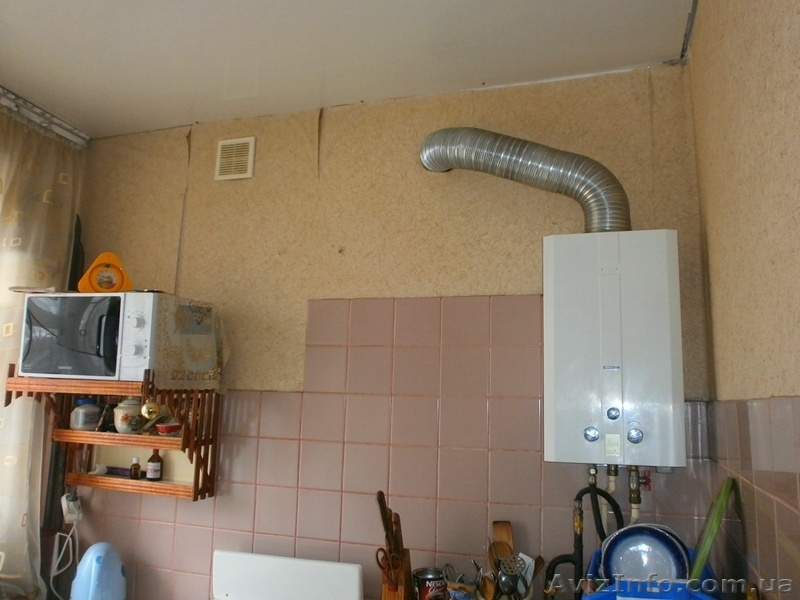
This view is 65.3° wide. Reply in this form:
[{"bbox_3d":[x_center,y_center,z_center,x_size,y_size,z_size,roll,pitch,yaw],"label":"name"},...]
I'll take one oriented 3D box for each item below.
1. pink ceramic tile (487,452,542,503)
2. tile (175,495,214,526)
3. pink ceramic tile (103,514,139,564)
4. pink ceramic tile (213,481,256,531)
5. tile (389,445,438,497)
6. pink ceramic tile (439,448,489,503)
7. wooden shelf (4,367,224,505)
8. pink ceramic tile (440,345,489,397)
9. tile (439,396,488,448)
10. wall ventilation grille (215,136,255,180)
[{"bbox_3d":[0.334,0.516,1.811,0.150,0.150,0.008,-1,-8,17],"label":"pink ceramic tile"},{"bbox_3d":[-0.687,0.684,2.101,0.150,0.150,0.008,-1,-8,17],"label":"tile"},{"bbox_3d":[-0.979,0.841,2.177,0.150,0.150,0.010,-1,-9,18],"label":"pink ceramic tile"},{"bbox_3d":[-0.541,0.682,2.060,0.150,0.150,0.010,-1,-9,18],"label":"pink ceramic tile"},{"bbox_3d":[0.044,0.521,1.899,0.150,0.150,0.010,-1,-9,17],"label":"tile"},{"bbox_3d":[0.189,0.518,1.855,0.150,0.150,0.010,-1,-9,17],"label":"pink ceramic tile"},{"bbox_3d":[-0.932,0.433,2.027,0.548,0.419,0.365,-1,-9,18],"label":"wooden shelf"},{"bbox_3d":[0.197,0.217,1.899,0.150,0.150,0.010,-1,-9,17],"label":"pink ceramic tile"},{"bbox_3d":[0.191,0.366,1.871,0.150,0.150,0.010,-1,-9,18],"label":"tile"},{"bbox_3d":[-0.596,-0.511,2.262,0.155,0.153,0.015,-1,-9,18],"label":"wall ventilation grille"}]

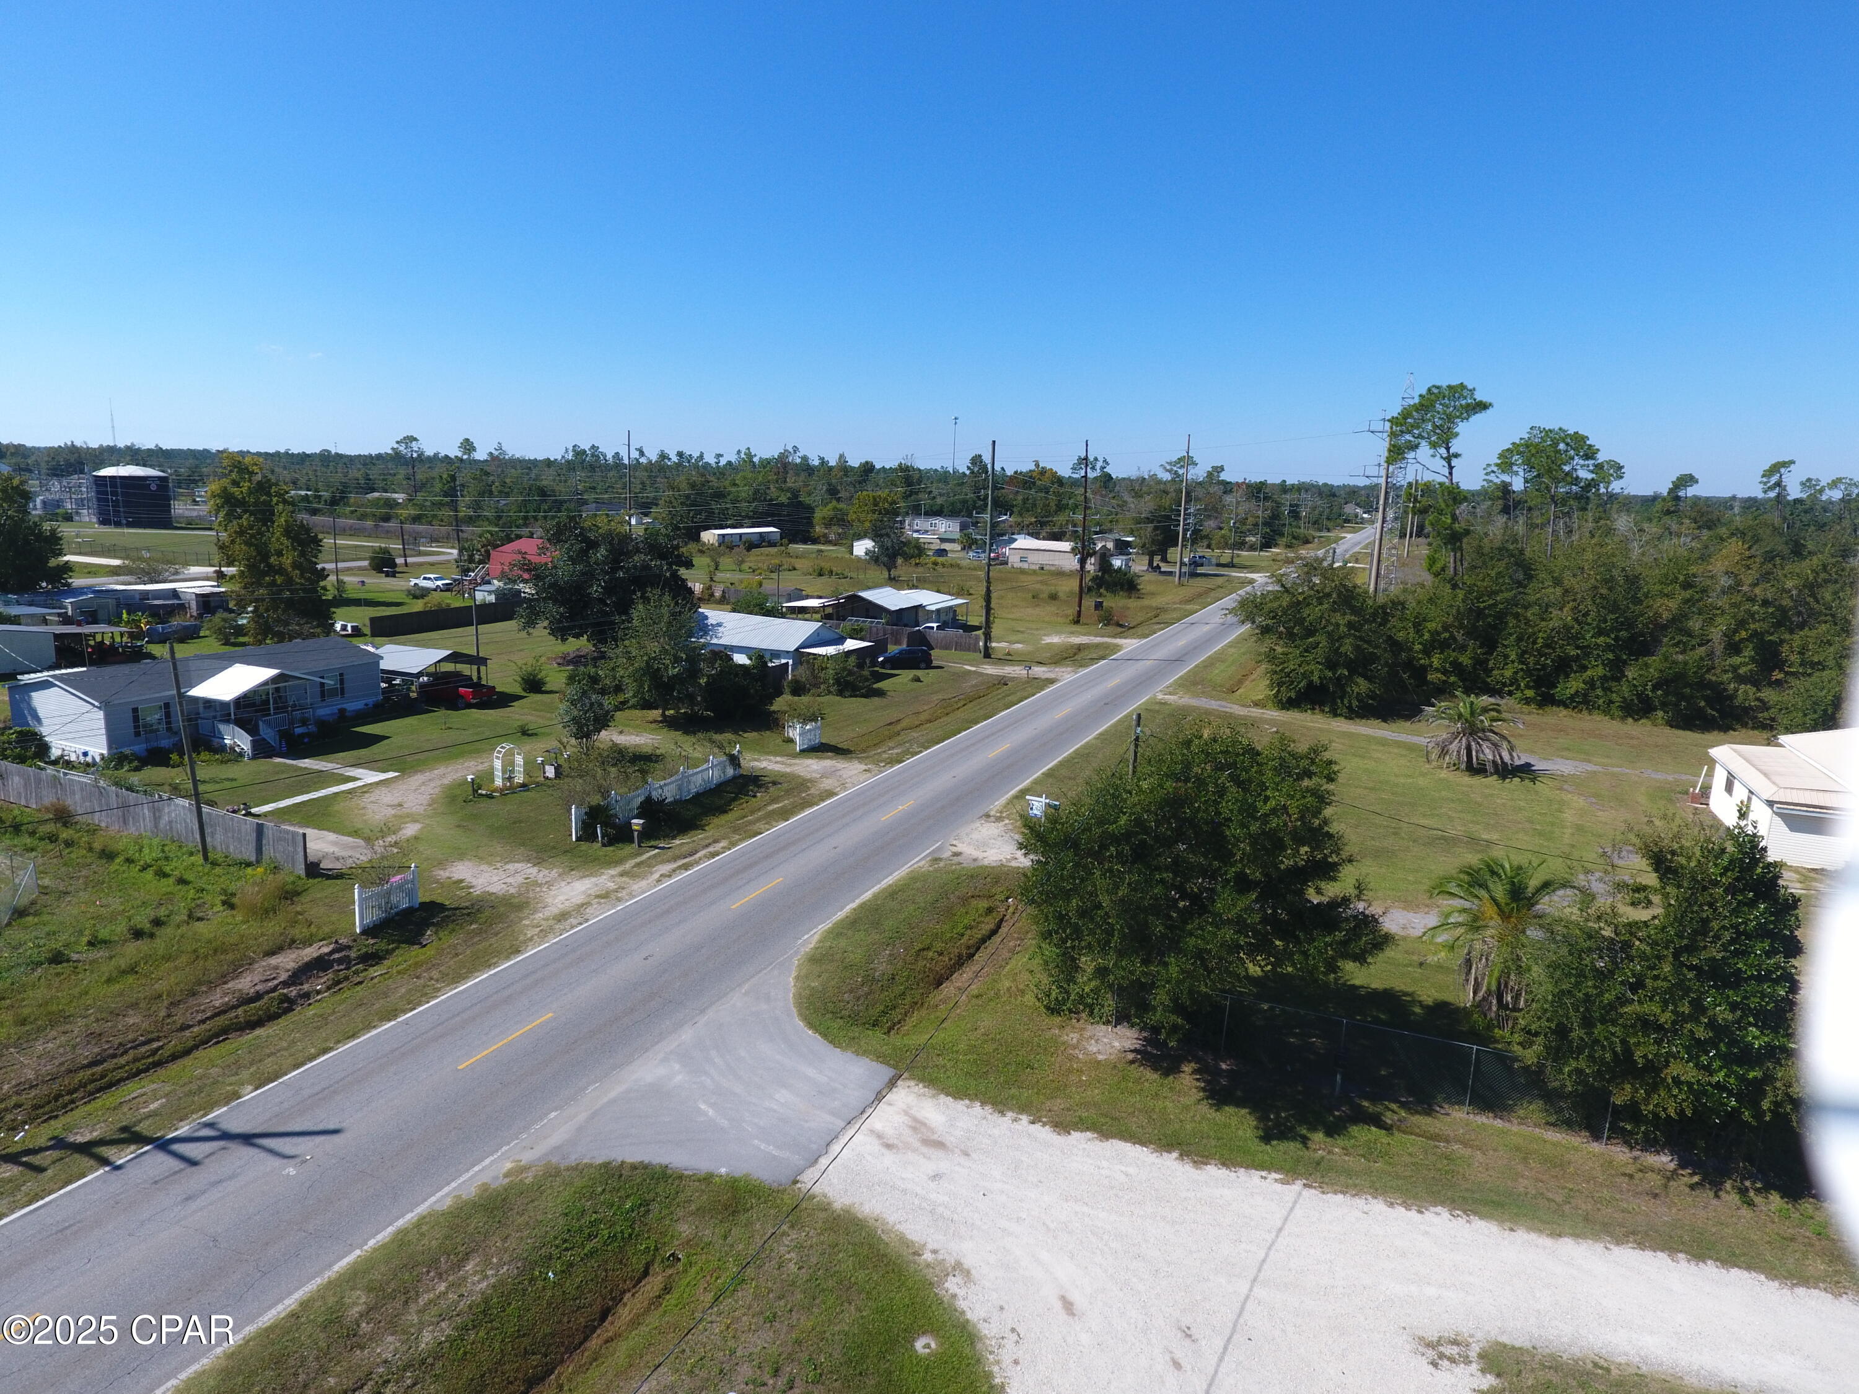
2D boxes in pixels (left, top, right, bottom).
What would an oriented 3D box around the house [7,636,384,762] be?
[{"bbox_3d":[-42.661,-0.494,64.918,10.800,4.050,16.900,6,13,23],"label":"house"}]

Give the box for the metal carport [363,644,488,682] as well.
[{"bbox_3d":[-34.198,-1.743,72.684,5.800,3.120,6.200,7,13,24],"label":"metal carport"}]

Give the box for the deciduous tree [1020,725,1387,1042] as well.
[{"bbox_3d":[7.416,5.225,30.002,9.600,8.600,9.300,5,12,15],"label":"deciduous tree"}]

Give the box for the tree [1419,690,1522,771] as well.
[{"bbox_3d":[30.409,1.842,60.404,5.300,4.300,5.300,7,13,27],"label":"tree"}]

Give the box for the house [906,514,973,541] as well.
[{"bbox_3d":[2.930,-45.769,286.901,15.800,4.300,8.200,7,13,25],"label":"house"}]

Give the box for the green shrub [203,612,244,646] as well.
[{"bbox_3d":[-60.240,-5.831,91.587,2.900,2.750,2.800,-6,14,-33],"label":"green shrub"}]

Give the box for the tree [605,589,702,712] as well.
[{"bbox_3d":[-17.123,-2.600,66.595,5.900,8.100,5.800,-1,12,-14],"label":"tree"}]

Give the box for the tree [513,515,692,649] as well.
[{"bbox_3d":[-27.851,-9.705,92.121,14.600,11.700,13.500,-2,12,-17],"label":"tree"}]

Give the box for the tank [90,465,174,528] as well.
[{"bbox_3d":[-177.488,-44.795,239.278,13.600,13.000,13.600,-7,15,-36],"label":"tank"}]

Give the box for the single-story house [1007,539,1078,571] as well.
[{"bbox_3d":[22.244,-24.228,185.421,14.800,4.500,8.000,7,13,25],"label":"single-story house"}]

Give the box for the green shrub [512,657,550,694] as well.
[{"bbox_3d":[-28.265,-1.637,76.167,2.450,2.400,2.400,-3,13,-20],"label":"green shrub"}]

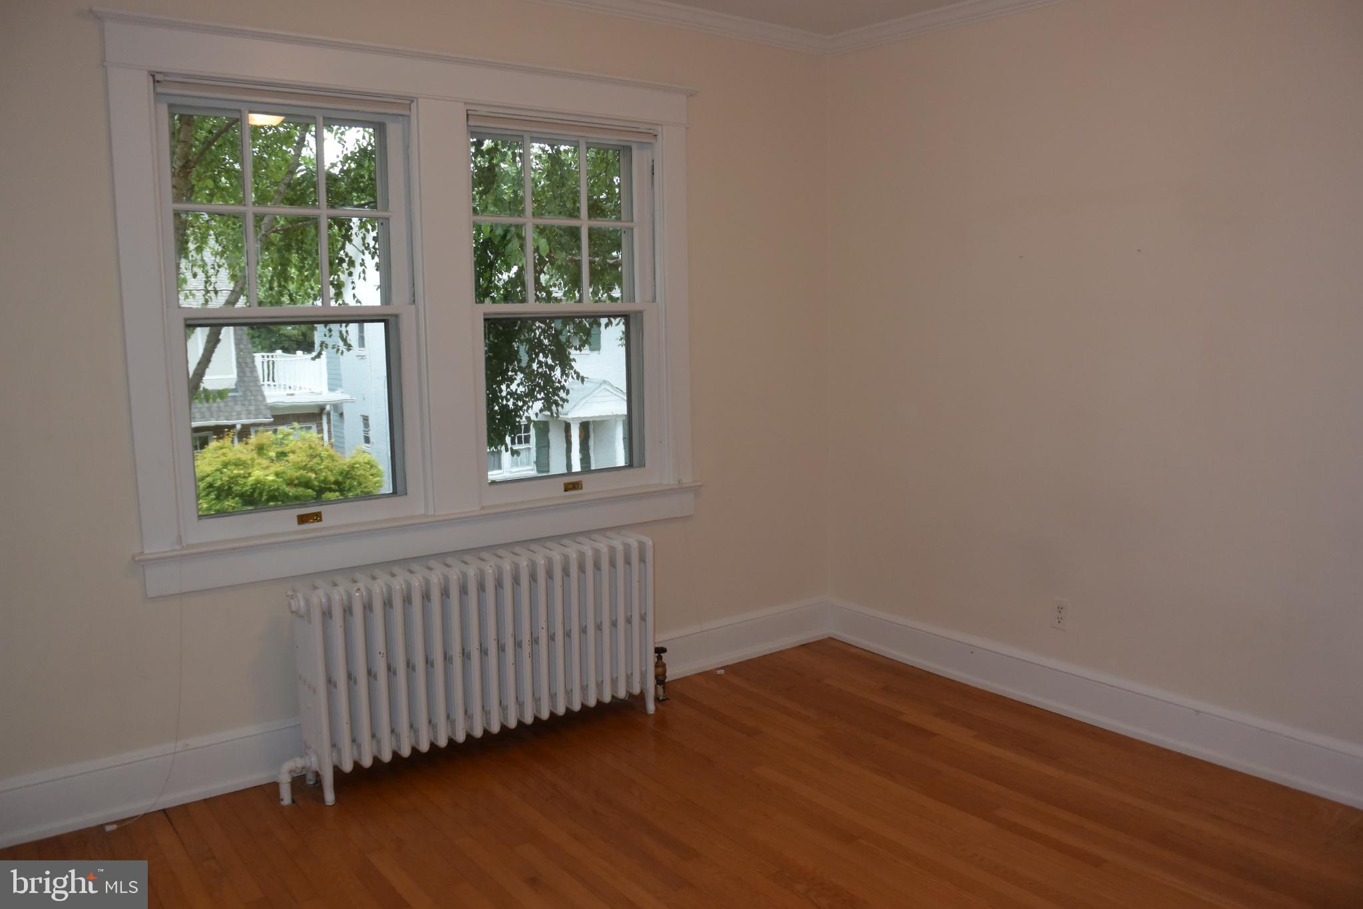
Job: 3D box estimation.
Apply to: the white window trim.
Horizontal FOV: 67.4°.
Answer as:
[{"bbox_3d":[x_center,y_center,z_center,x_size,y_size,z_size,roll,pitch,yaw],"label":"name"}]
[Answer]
[{"bbox_3d":[-0.807,-0.496,3.589,2.080,1.685,0.115,-6,9,-35],"label":"white window trim"}]

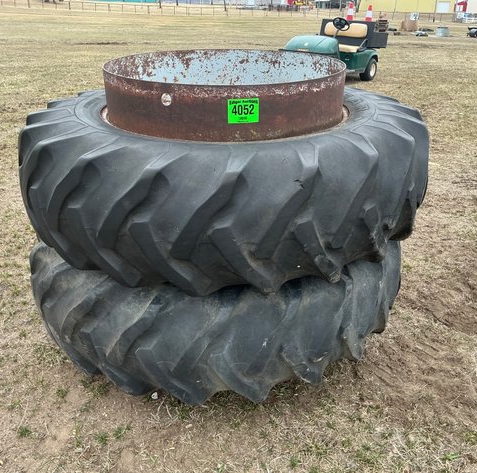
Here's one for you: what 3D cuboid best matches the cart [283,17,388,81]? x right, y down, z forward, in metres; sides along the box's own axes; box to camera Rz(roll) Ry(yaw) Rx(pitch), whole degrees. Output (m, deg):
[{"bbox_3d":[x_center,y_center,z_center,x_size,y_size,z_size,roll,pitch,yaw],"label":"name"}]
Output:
[{"bbox_3d":[1.930,-3.640,10.050,1.180,1.180,2.500,18,30,32],"label":"cart"}]

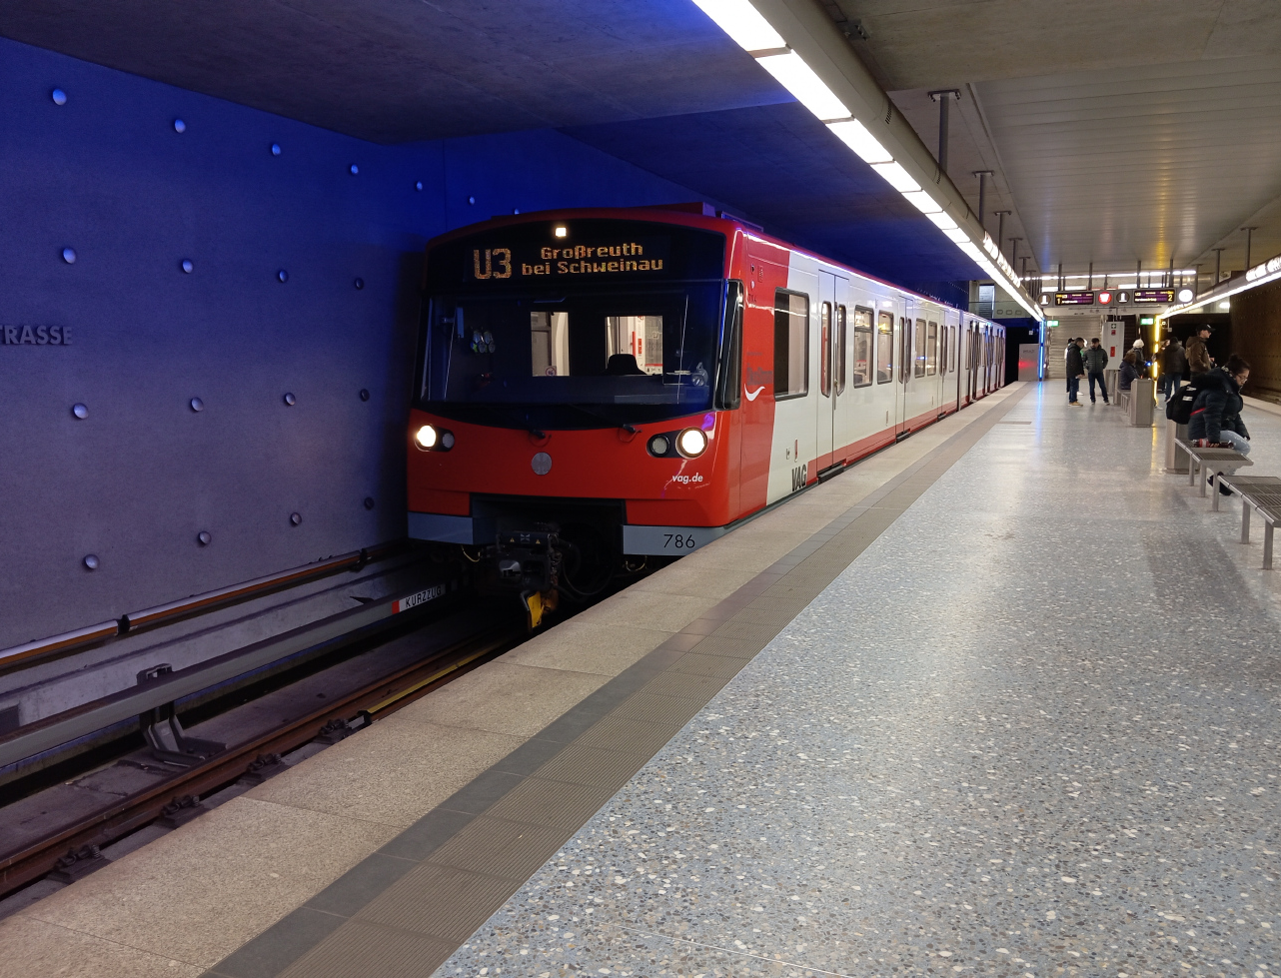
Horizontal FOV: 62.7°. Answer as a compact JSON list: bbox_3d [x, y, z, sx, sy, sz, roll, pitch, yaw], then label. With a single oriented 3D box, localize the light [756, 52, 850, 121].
[{"bbox_3d":[0.875,-2.094,5.425,0.199,0.080,1.458,2,8,22],"label":"light"}]

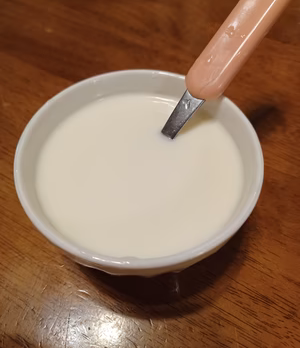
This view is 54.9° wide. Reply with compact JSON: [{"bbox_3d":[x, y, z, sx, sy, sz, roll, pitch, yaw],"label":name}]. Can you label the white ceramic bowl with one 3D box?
[{"bbox_3d":[-0.005,0.002,0.161,0.115,0.056,0.115,0,56,0],"label":"white ceramic bowl"}]

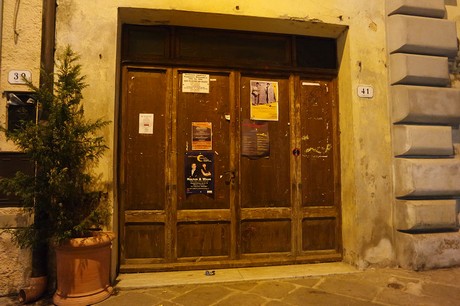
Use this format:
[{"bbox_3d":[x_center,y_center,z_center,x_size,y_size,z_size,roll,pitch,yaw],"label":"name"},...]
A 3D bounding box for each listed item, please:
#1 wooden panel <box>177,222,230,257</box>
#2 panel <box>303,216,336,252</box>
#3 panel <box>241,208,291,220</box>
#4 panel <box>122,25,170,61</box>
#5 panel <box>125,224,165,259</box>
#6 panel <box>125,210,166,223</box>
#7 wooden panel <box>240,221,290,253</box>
[{"bbox_3d":[-0.267,0.880,3.124,0.543,0.362,0.040,0,-4,-9],"label":"wooden panel"},{"bbox_3d":[0.969,0.878,3.324,0.392,0.355,0.040,0,-4,-9],"label":"panel"},{"bbox_3d":[0.384,0.642,3.236,0.545,0.110,0.040,0,-4,-9],"label":"panel"},{"bbox_3d":[-0.860,-1.129,3.170,0.480,0.366,0.040,0,-4,-9],"label":"panel"},{"bbox_3d":[-0.840,0.866,3.032,0.383,0.350,0.040,0,-4,-9],"label":"panel"},{"bbox_3d":[-0.836,0.631,3.039,0.385,0.120,0.040,0,-4,-9],"label":"panel"},{"bbox_3d":[0.380,0.874,3.229,0.542,0.356,0.040,0,-4,-9],"label":"wooden panel"}]

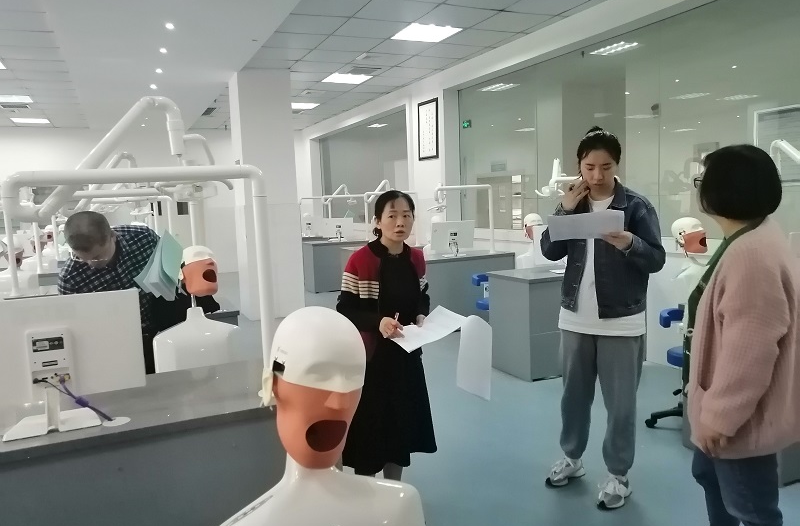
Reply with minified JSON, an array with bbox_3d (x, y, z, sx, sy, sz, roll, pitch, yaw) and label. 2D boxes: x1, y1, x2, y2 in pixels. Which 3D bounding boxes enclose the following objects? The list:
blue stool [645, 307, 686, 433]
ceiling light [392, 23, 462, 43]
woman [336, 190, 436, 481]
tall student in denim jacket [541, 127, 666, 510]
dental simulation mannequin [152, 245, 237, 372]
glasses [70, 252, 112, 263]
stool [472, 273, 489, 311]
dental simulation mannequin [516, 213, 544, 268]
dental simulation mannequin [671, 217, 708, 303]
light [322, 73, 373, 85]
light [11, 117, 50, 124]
[{"bbox_3d":[1.781,0.643,3.715,0.540,0.700,0.540,-2,6,-1],"label":"blue stool"},{"bbox_3d":[0.254,-2.297,5.973,0.600,0.070,0.600,-5,7,-23],"label":"ceiling light"},{"bbox_3d":[-0.051,0.390,2.930,0.480,1.500,0.380,-5,7,-25],"label":"woman"},{"bbox_3d":[0.969,0.241,2.890,0.600,1.720,0.440,2,8,33],"label":"tall student in denim jacket"},{"bbox_3d":[-0.907,0.232,2.685,0.390,0.610,0.260,-5,7,-24],"label":"dental simulation mannequin"},{"bbox_3d":[-1.222,-0.042,2.380,0.140,0.140,0.045,-5,-35,-27],"label":"glasses"},{"bbox_3d":[0.885,0.464,5.716,0.540,0.700,0.540,-3,6,-7],"label":"stool"},{"bbox_3d":[1.281,-0.143,5.600,0.430,0.630,0.270,-6,7,-28],"label":"dental simulation mannequin"},{"bbox_3d":[1.980,0.012,4.000,0.430,0.630,0.270,-6,7,-28],"label":"dental simulation mannequin"},{"bbox_3d":[-0.695,-2.503,8.109,0.600,0.070,0.600,-5,7,-23],"label":"light"},{"bbox_3d":[-6.634,-2.554,10.794,0.600,0.050,0.600,-5,7,-24],"label":"light"}]

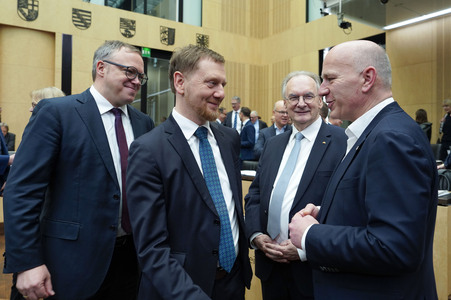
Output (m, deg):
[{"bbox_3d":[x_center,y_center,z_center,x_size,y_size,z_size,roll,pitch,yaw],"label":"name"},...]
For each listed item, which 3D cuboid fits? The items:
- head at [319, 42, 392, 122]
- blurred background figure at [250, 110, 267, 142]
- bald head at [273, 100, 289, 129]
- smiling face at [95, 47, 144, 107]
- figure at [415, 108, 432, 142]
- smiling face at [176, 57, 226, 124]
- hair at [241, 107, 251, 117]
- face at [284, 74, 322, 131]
[{"bbox_3d":[0.419,-0.219,0.960,0.225,0.245,0.170,-1,5,-6],"label":"head"},{"bbox_3d":[0.568,0.123,5.563,0.500,1.680,0.330,4,6,41],"label":"blurred background figure"},{"bbox_3d":[0.534,-0.348,2.850,0.170,0.240,0.220,-1,5,-24],"label":"bald head"},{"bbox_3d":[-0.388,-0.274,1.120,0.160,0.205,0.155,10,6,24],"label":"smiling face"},{"bbox_3d":[3.254,0.145,5.062,0.460,1.660,0.330,-2,5,-27],"label":"figure"},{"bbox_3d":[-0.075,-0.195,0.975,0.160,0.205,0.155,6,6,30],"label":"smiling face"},{"bbox_3d":[0.363,-0.649,5.200,0.200,0.180,0.170,2,5,18],"label":"hair"},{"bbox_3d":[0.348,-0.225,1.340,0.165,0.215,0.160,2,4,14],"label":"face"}]

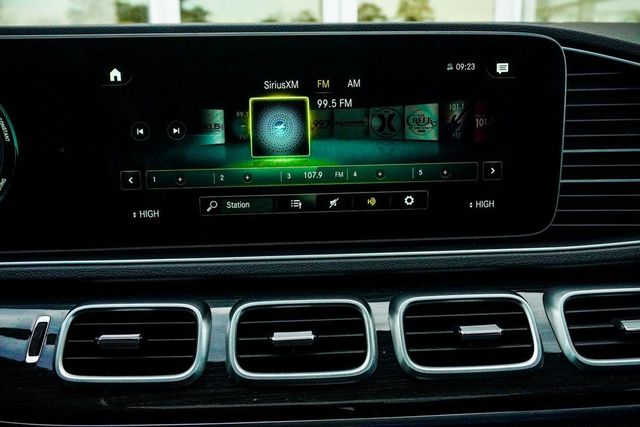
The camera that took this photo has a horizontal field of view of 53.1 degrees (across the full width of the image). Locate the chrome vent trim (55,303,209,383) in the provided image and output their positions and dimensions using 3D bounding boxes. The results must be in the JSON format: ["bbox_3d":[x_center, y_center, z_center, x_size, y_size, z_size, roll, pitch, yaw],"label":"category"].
[{"bbox_3d":[-0.121,0.085,0.420,0.097,0.052,0.026,-2,-26,3],"label":"chrome vent trim"}]

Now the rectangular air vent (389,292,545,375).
[{"bbox_3d":[0.095,0.080,0.424,0.097,0.052,0.026,-2,-26,-3],"label":"rectangular air vent"}]

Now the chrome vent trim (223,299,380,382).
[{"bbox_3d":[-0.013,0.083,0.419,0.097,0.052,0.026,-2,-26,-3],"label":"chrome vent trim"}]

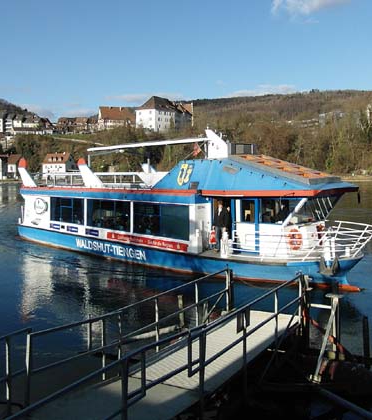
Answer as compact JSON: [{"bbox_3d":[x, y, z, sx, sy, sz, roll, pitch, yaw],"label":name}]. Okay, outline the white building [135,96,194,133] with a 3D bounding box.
[{"bbox_3d":[-13.747,-58.349,278.000,15.500,22.000,35.000,3,5,37],"label":"white building"}]

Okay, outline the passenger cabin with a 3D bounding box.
[{"bbox_3d":[-1.513,-0.959,20.391,17.700,4.500,4.000,4,6,45],"label":"passenger cabin"}]

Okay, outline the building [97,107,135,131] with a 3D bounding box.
[{"bbox_3d":[-43.991,-57.600,288.000,24.000,15.000,13.000,-2,4,-20],"label":"building"}]

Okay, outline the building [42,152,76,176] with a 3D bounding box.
[{"bbox_3d":[-68.654,-23.692,245.000,13.000,13.500,10.500,1,4,12],"label":"building"}]

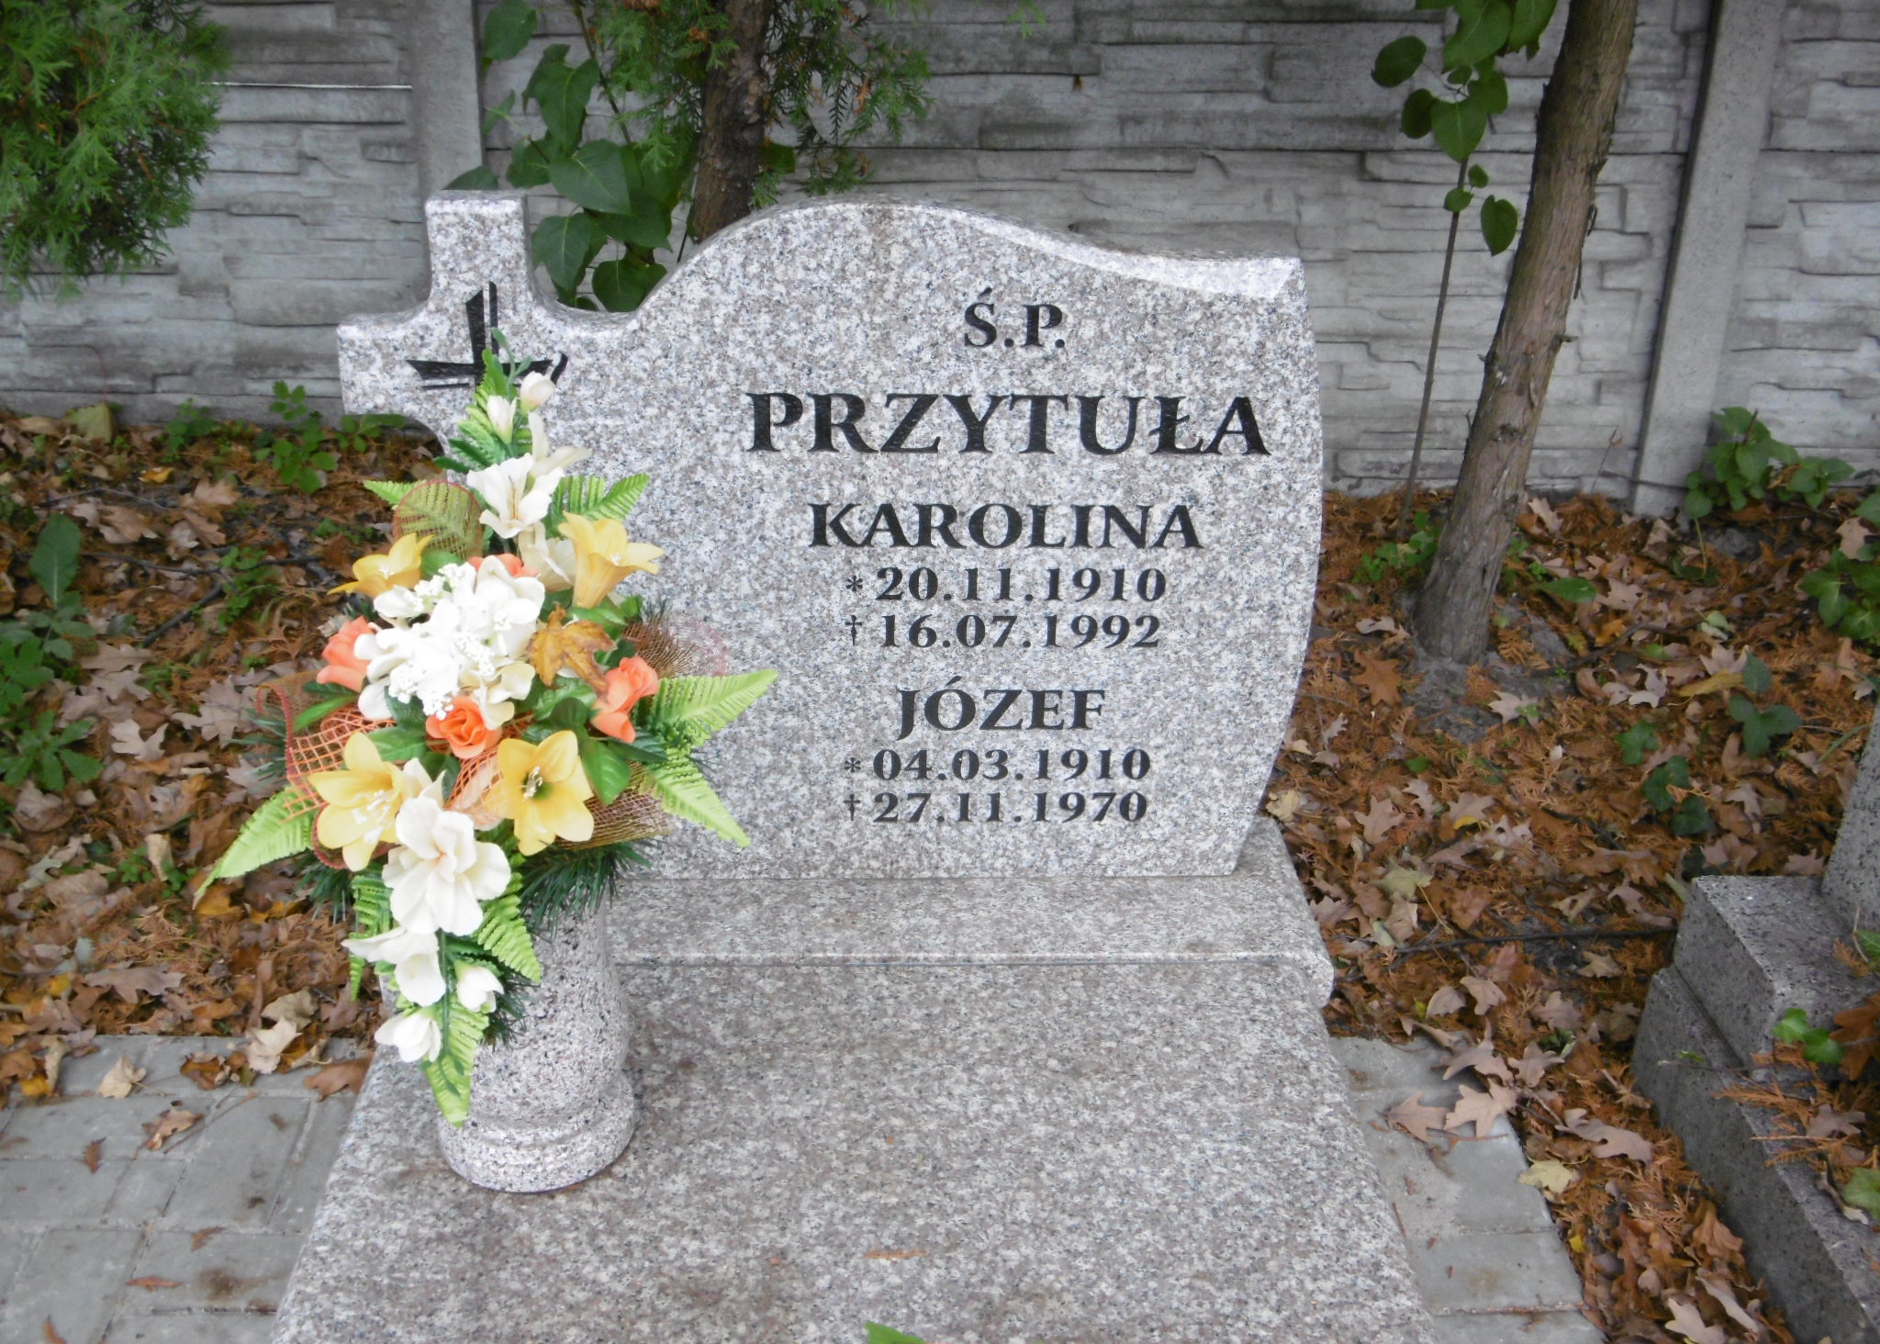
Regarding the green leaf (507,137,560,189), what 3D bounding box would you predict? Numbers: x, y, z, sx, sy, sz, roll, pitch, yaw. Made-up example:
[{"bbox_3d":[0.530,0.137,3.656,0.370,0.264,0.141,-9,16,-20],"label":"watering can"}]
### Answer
[{"bbox_3d":[-0.529,-0.672,2.716,0.082,0.070,0.050,0,27,-2],"label":"green leaf"}]

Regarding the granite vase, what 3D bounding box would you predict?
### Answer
[{"bbox_3d":[-0.326,0.251,1.628,0.160,0.270,0.160,0,27,-2],"label":"granite vase"}]

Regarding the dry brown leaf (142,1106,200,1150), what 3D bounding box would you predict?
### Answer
[{"bbox_3d":[-0.766,0.454,2.056,0.045,0.020,0.065,15,30,25],"label":"dry brown leaf"}]

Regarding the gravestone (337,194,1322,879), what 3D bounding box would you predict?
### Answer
[{"bbox_3d":[-0.085,-0.105,1.781,0.812,0.612,0.064,0,25,-3],"label":"gravestone"}]

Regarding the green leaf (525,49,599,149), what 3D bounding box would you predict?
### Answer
[{"bbox_3d":[-0.489,-0.739,2.660,0.090,0.118,0.050,0,27,-2],"label":"green leaf"}]

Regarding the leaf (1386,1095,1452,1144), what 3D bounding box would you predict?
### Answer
[{"bbox_3d":[0.475,0.439,2.034,0.074,0.018,0.080,0,25,-3],"label":"leaf"}]

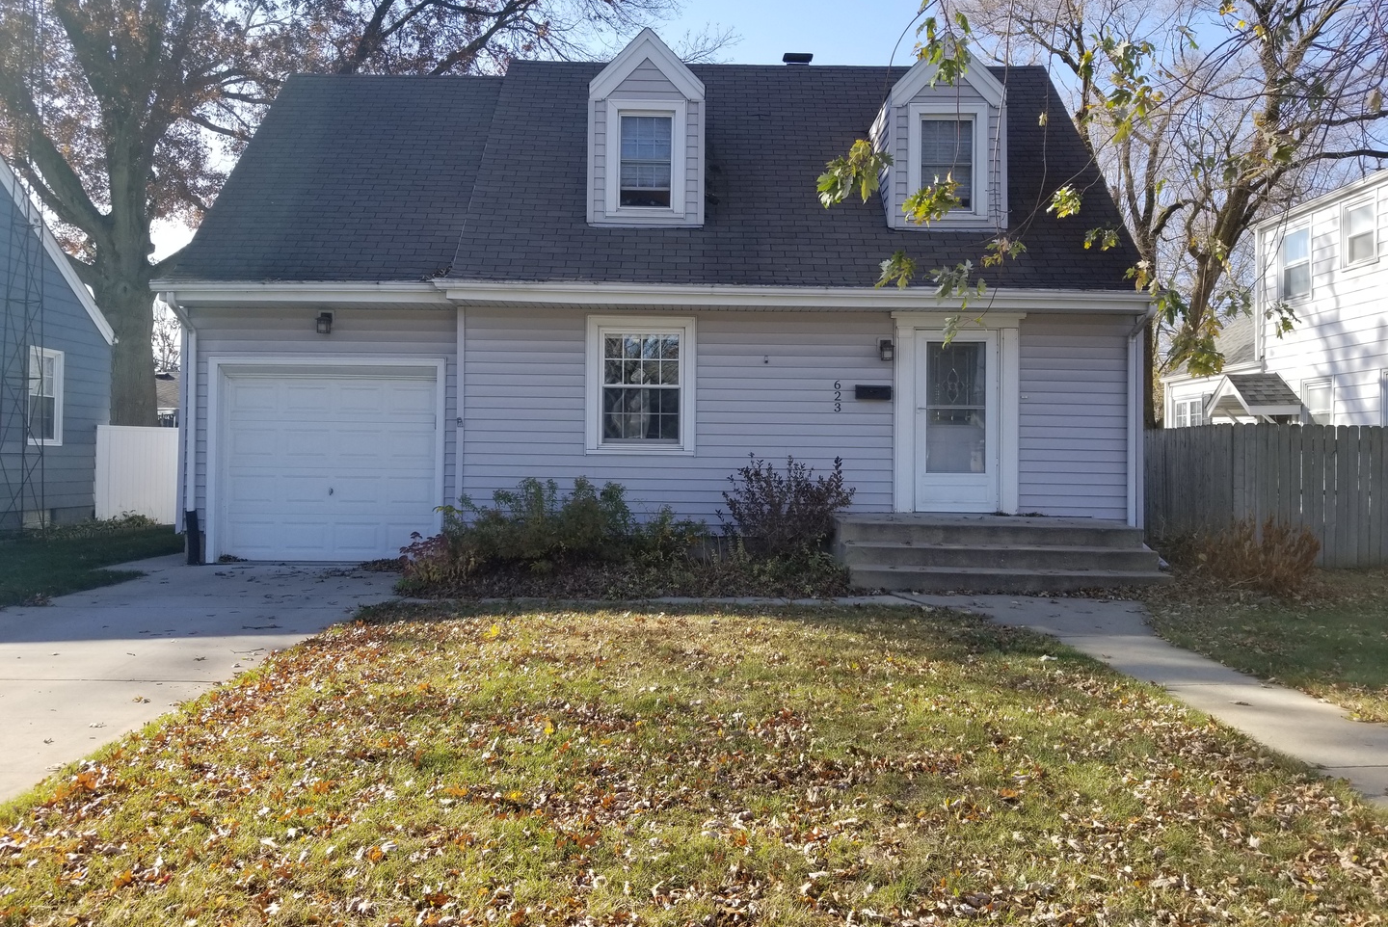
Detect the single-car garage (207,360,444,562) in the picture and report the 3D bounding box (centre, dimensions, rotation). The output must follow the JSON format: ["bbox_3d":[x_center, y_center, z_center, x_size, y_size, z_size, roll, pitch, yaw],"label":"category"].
[{"bbox_3d":[-4.091,-0.027,11.711,2.618,2.255,0.300,1,0,0],"label":"single-car garage"}]

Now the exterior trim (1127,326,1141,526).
[{"bbox_3d":[4.871,-0.390,11.526,0.168,2.277,0.130,1,0,0],"label":"exterior trim"}]

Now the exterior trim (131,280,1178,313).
[{"bbox_3d":[-0.421,-1.759,11.214,10.582,0.231,0.240,1,0,0],"label":"exterior trim"}]

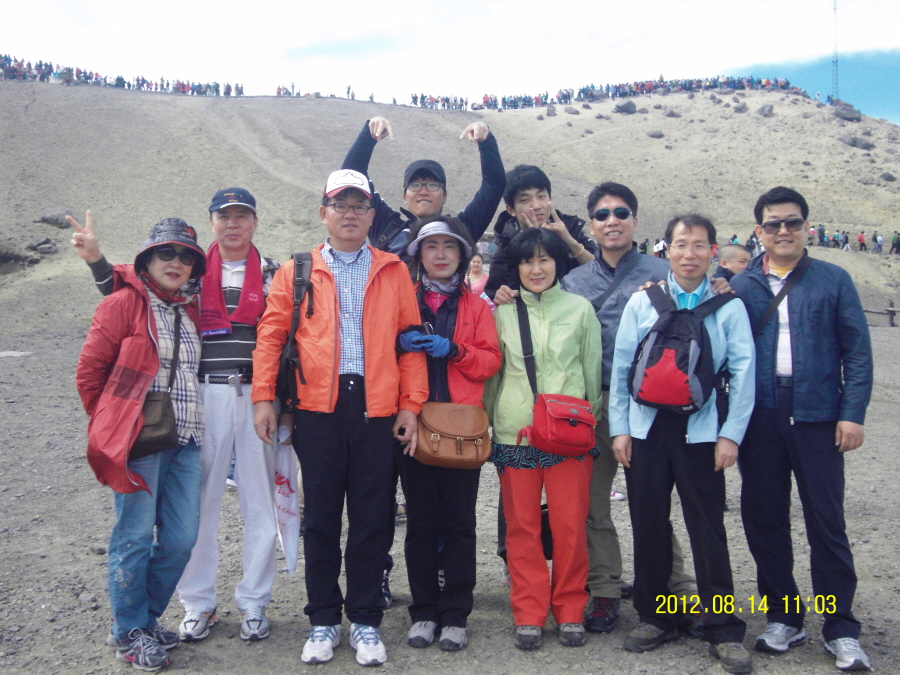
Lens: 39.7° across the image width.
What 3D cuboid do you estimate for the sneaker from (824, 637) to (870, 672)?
[{"bbox_3d":[1.446,1.113,4.540,0.112,0.115,0.295,-1,4,-1],"label":"sneaker"}]

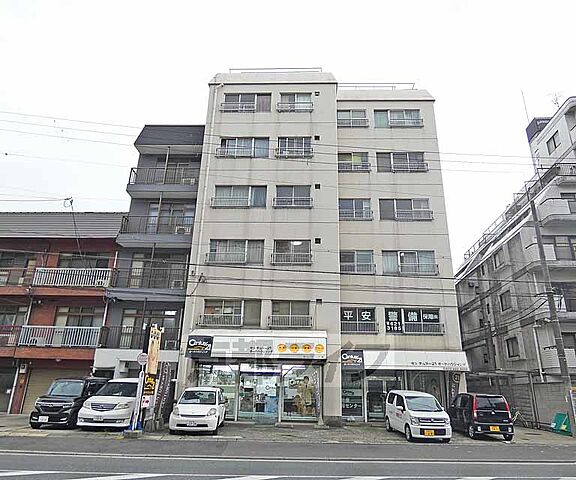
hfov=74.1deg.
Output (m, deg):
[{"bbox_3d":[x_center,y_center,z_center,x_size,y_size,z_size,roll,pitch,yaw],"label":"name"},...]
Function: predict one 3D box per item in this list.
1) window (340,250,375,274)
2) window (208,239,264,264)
[{"bbox_3d":[3.430,1.119,18.870,1.699,1.253,0.200,1,-18,2],"label":"window"},{"bbox_3d":[-2.627,0.618,19.557,2.821,1.383,0.150,0,-19,2],"label":"window"}]

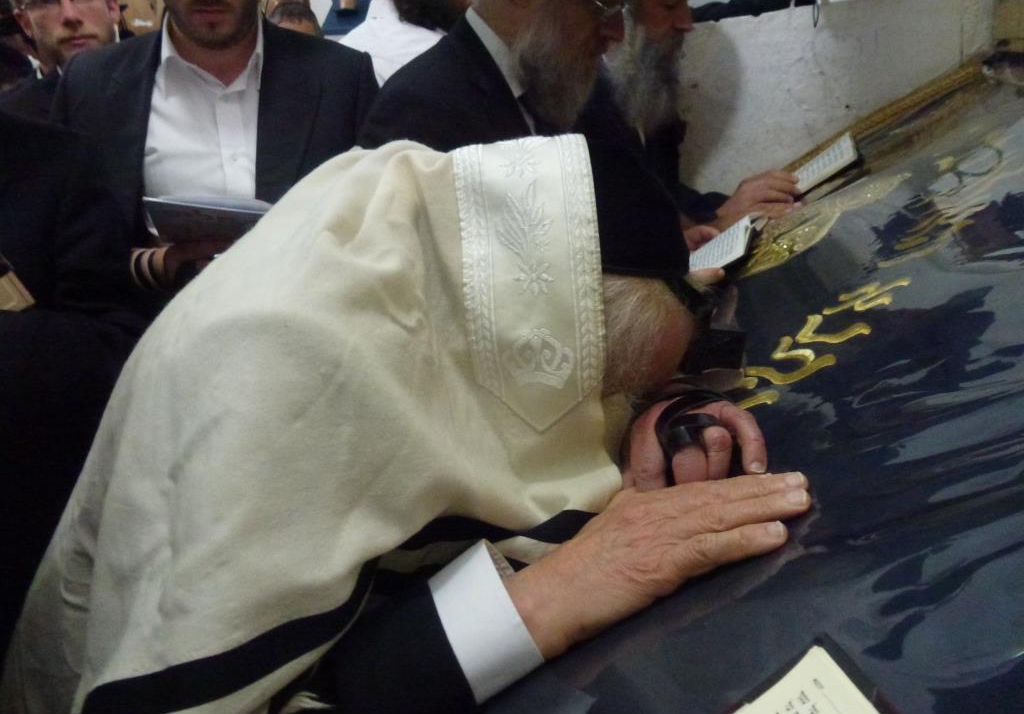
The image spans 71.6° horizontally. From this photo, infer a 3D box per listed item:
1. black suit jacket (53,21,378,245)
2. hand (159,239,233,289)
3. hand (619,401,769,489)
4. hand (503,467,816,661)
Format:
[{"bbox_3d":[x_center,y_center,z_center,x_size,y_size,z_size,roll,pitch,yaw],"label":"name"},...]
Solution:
[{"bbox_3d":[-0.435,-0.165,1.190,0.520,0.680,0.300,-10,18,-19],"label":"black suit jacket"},{"bbox_3d":[-0.415,-0.130,1.030,0.160,0.075,0.090,0,18,13],"label":"hand"},{"bbox_3d":[0.134,0.064,0.520,0.115,0.075,0.090,-20,26,-23],"label":"hand"},{"bbox_3d":[0.096,0.122,0.460,0.195,0.050,0.090,-23,41,-5],"label":"hand"}]

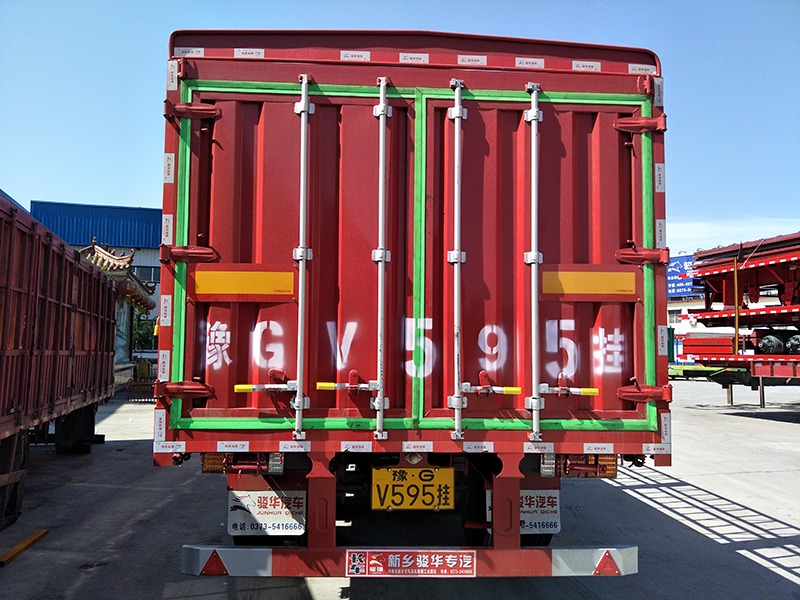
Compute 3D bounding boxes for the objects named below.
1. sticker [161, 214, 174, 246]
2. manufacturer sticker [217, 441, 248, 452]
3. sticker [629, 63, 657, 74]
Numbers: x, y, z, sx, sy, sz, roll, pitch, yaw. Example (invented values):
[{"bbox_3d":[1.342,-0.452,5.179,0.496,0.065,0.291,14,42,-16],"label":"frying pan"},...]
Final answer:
[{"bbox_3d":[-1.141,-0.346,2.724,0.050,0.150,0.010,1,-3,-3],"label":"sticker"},{"bbox_3d":[-0.801,0.708,2.670,0.150,0.050,0.006,1,-3,-3],"label":"manufacturer sticker"},{"bbox_3d":[1.270,-1.208,2.904,0.150,0.050,0.006,1,-3,-3],"label":"sticker"}]

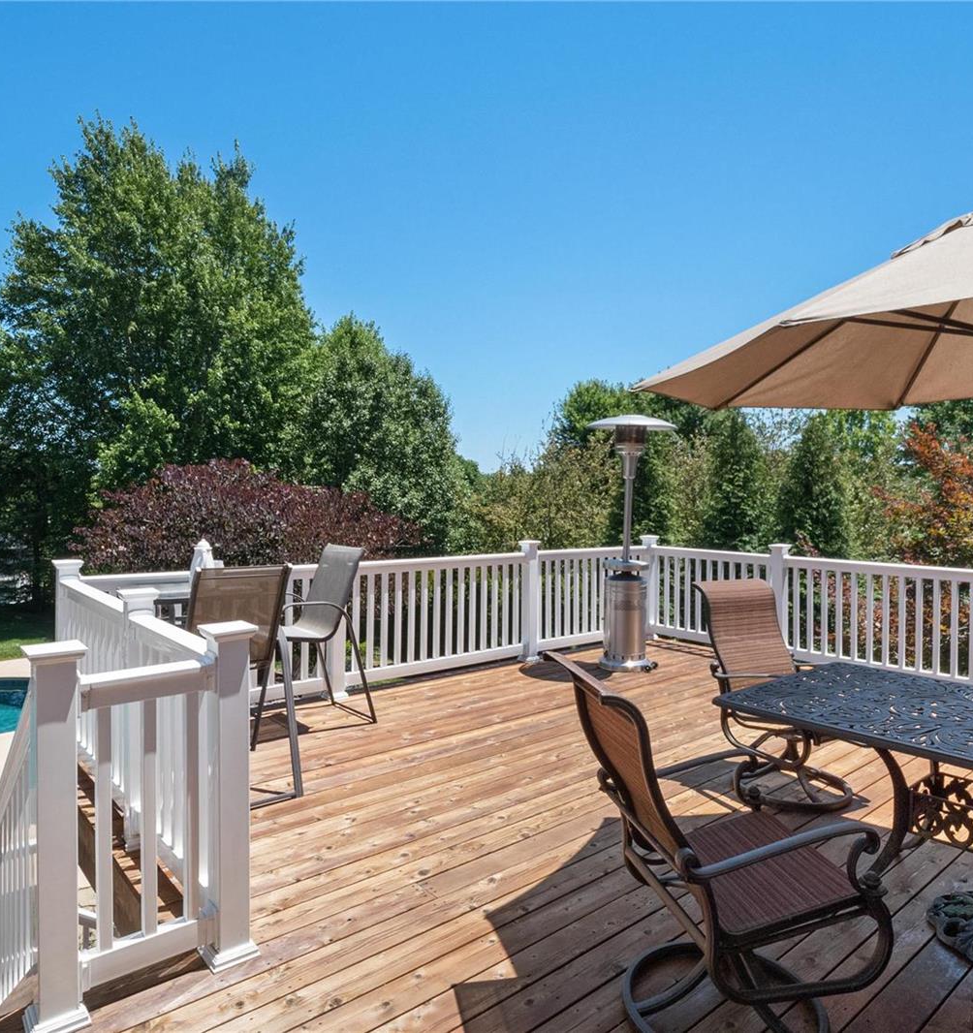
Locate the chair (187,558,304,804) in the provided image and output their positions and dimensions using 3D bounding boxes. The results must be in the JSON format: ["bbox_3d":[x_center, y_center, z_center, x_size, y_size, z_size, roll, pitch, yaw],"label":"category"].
[{"bbox_3d":[-1.378,0.815,3.617,0.580,1.170,0.810,-1,1,-34],"label":"chair"}]

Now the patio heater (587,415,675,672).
[{"bbox_3d":[1.297,0.229,6.200,0.800,2.250,0.800,1,1,29],"label":"patio heater"}]

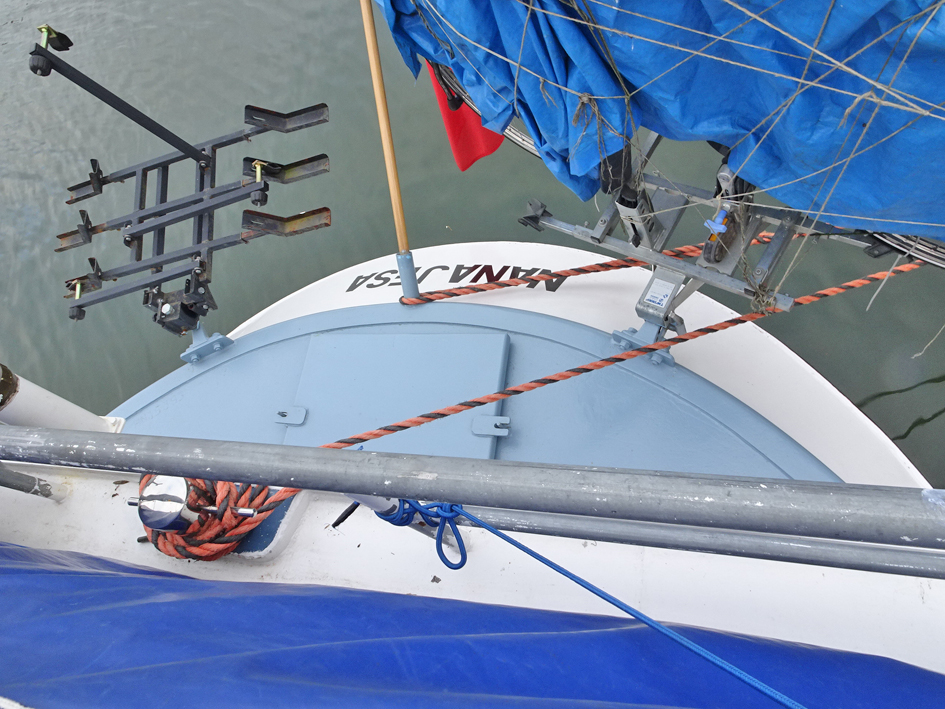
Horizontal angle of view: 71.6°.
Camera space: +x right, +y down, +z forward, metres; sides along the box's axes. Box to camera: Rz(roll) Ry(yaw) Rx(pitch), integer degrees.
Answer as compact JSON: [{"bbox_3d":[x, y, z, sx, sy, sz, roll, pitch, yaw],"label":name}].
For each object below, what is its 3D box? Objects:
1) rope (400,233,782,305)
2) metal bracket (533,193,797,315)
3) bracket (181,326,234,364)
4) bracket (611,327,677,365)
[{"bbox_3d":[0.289,-0.231,1.833,1.080,0.070,0.080,-7,64,18],"label":"rope"},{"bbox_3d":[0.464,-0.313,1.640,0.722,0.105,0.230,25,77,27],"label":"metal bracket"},{"bbox_3d":[-0.897,-0.035,2.191,0.176,0.085,0.115,-27,60,6],"label":"bracket"},{"bbox_3d":[0.459,-0.029,1.721,0.176,0.080,0.100,28,77,28],"label":"bracket"}]

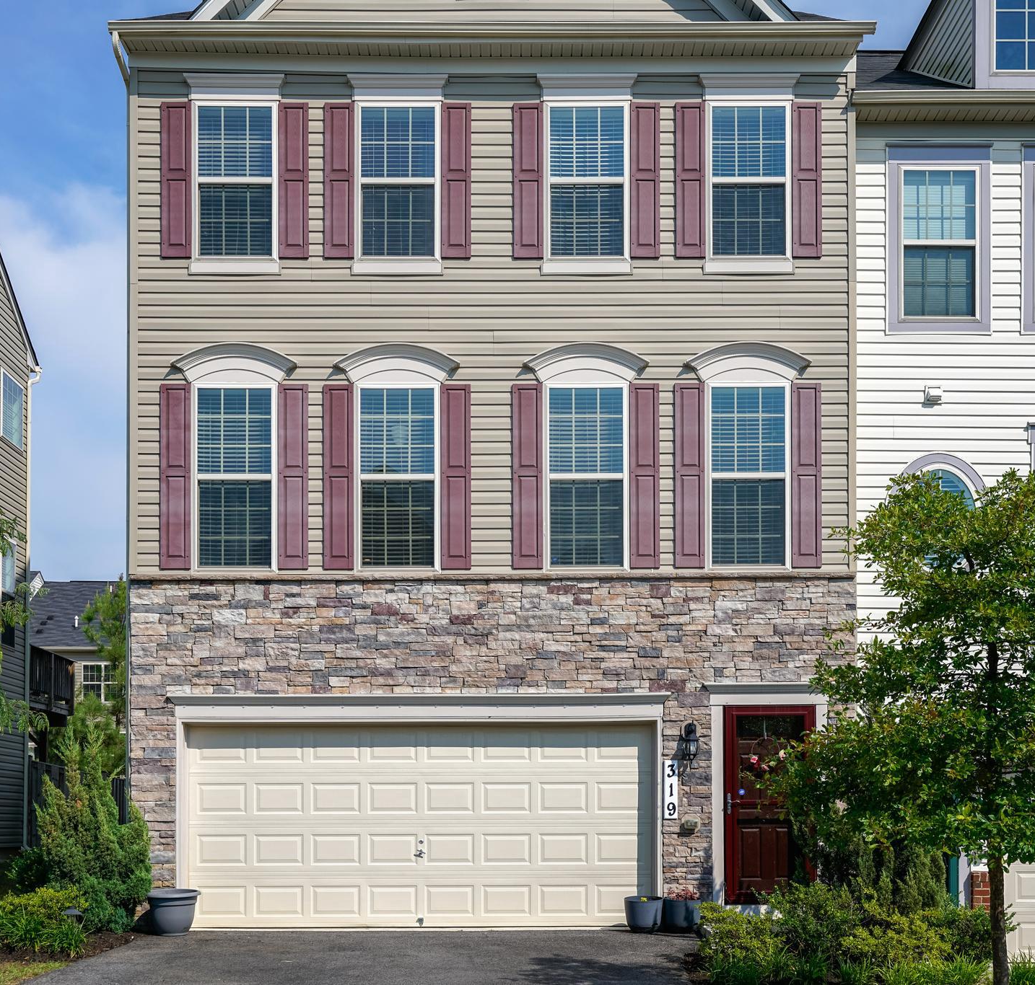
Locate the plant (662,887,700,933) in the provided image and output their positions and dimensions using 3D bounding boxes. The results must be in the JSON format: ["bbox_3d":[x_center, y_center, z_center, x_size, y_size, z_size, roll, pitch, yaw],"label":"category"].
[{"bbox_3d":[1.665,4.200,14.450,0.395,0.440,0.395,0,0,0],"label":"plant"}]

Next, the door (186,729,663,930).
[{"bbox_3d":[-1.005,3.470,14.950,4.880,2.140,0.100,0,0,0],"label":"door"}]

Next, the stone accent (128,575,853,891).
[{"bbox_3d":[-0.265,2.570,14.690,7.400,3.430,0.220,0,0,0],"label":"stone accent"}]

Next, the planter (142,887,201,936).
[{"bbox_3d":[-3.437,4.200,14.370,0.550,0.450,0.550,0,0,0],"label":"planter"}]

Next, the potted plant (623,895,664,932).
[{"bbox_3d":[1.270,4.250,14.450,0.385,0.380,0.385,0,0,0],"label":"potted plant"}]

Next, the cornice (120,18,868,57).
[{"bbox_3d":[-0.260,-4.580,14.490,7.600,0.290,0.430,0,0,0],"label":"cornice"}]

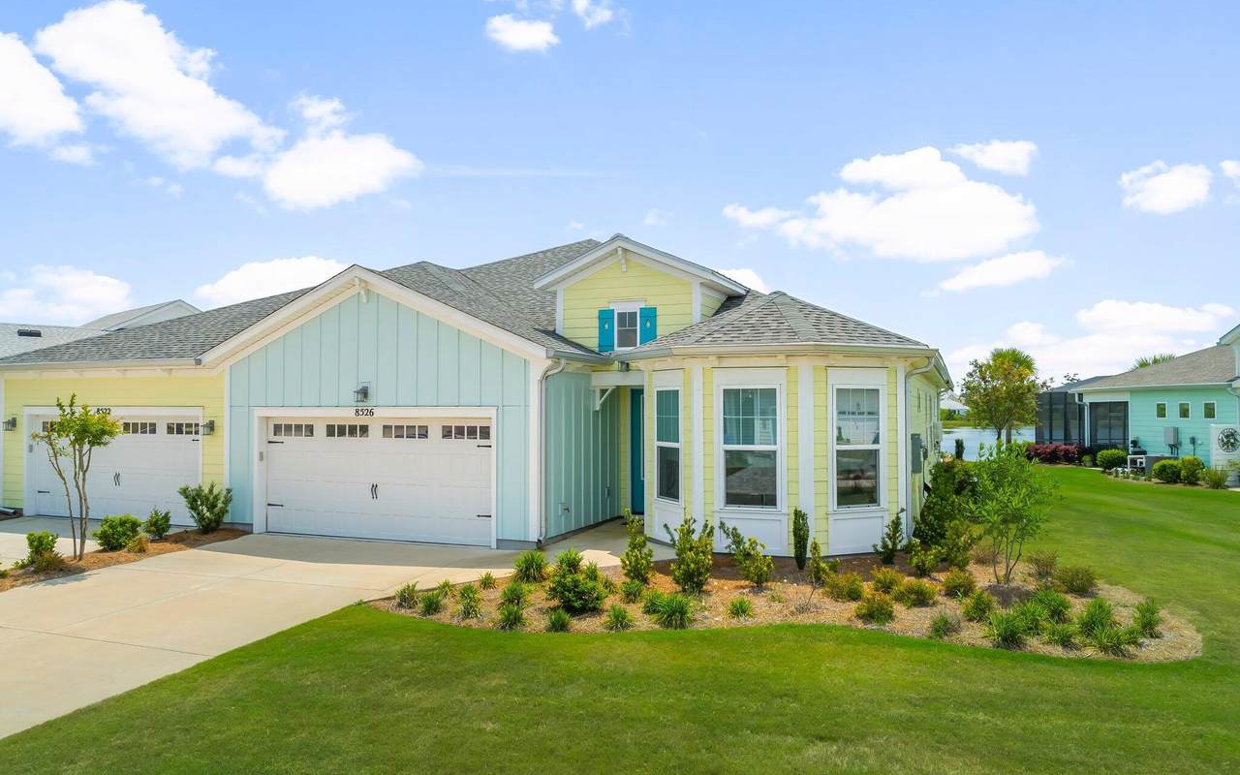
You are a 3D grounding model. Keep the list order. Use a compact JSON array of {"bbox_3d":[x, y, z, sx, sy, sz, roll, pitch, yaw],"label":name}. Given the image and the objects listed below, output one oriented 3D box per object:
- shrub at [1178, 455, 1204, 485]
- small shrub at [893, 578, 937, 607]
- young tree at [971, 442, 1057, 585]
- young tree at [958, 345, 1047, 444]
[{"bbox_3d":[17.749,2.544,26.700,0.800,0.880,0.800,0,-1,0],"label":"shrub"},{"bbox_3d":[3.331,2.313,9.700,0.480,0.310,0.460,0,-1,0],"label":"small shrub"},{"bbox_3d":[5.271,1.679,11.500,1.141,1.919,1.141,0,-1,0],"label":"young tree"},{"bbox_3d":[17.170,0.803,38.500,3.800,5.100,3.700,0,-1,0],"label":"young tree"}]

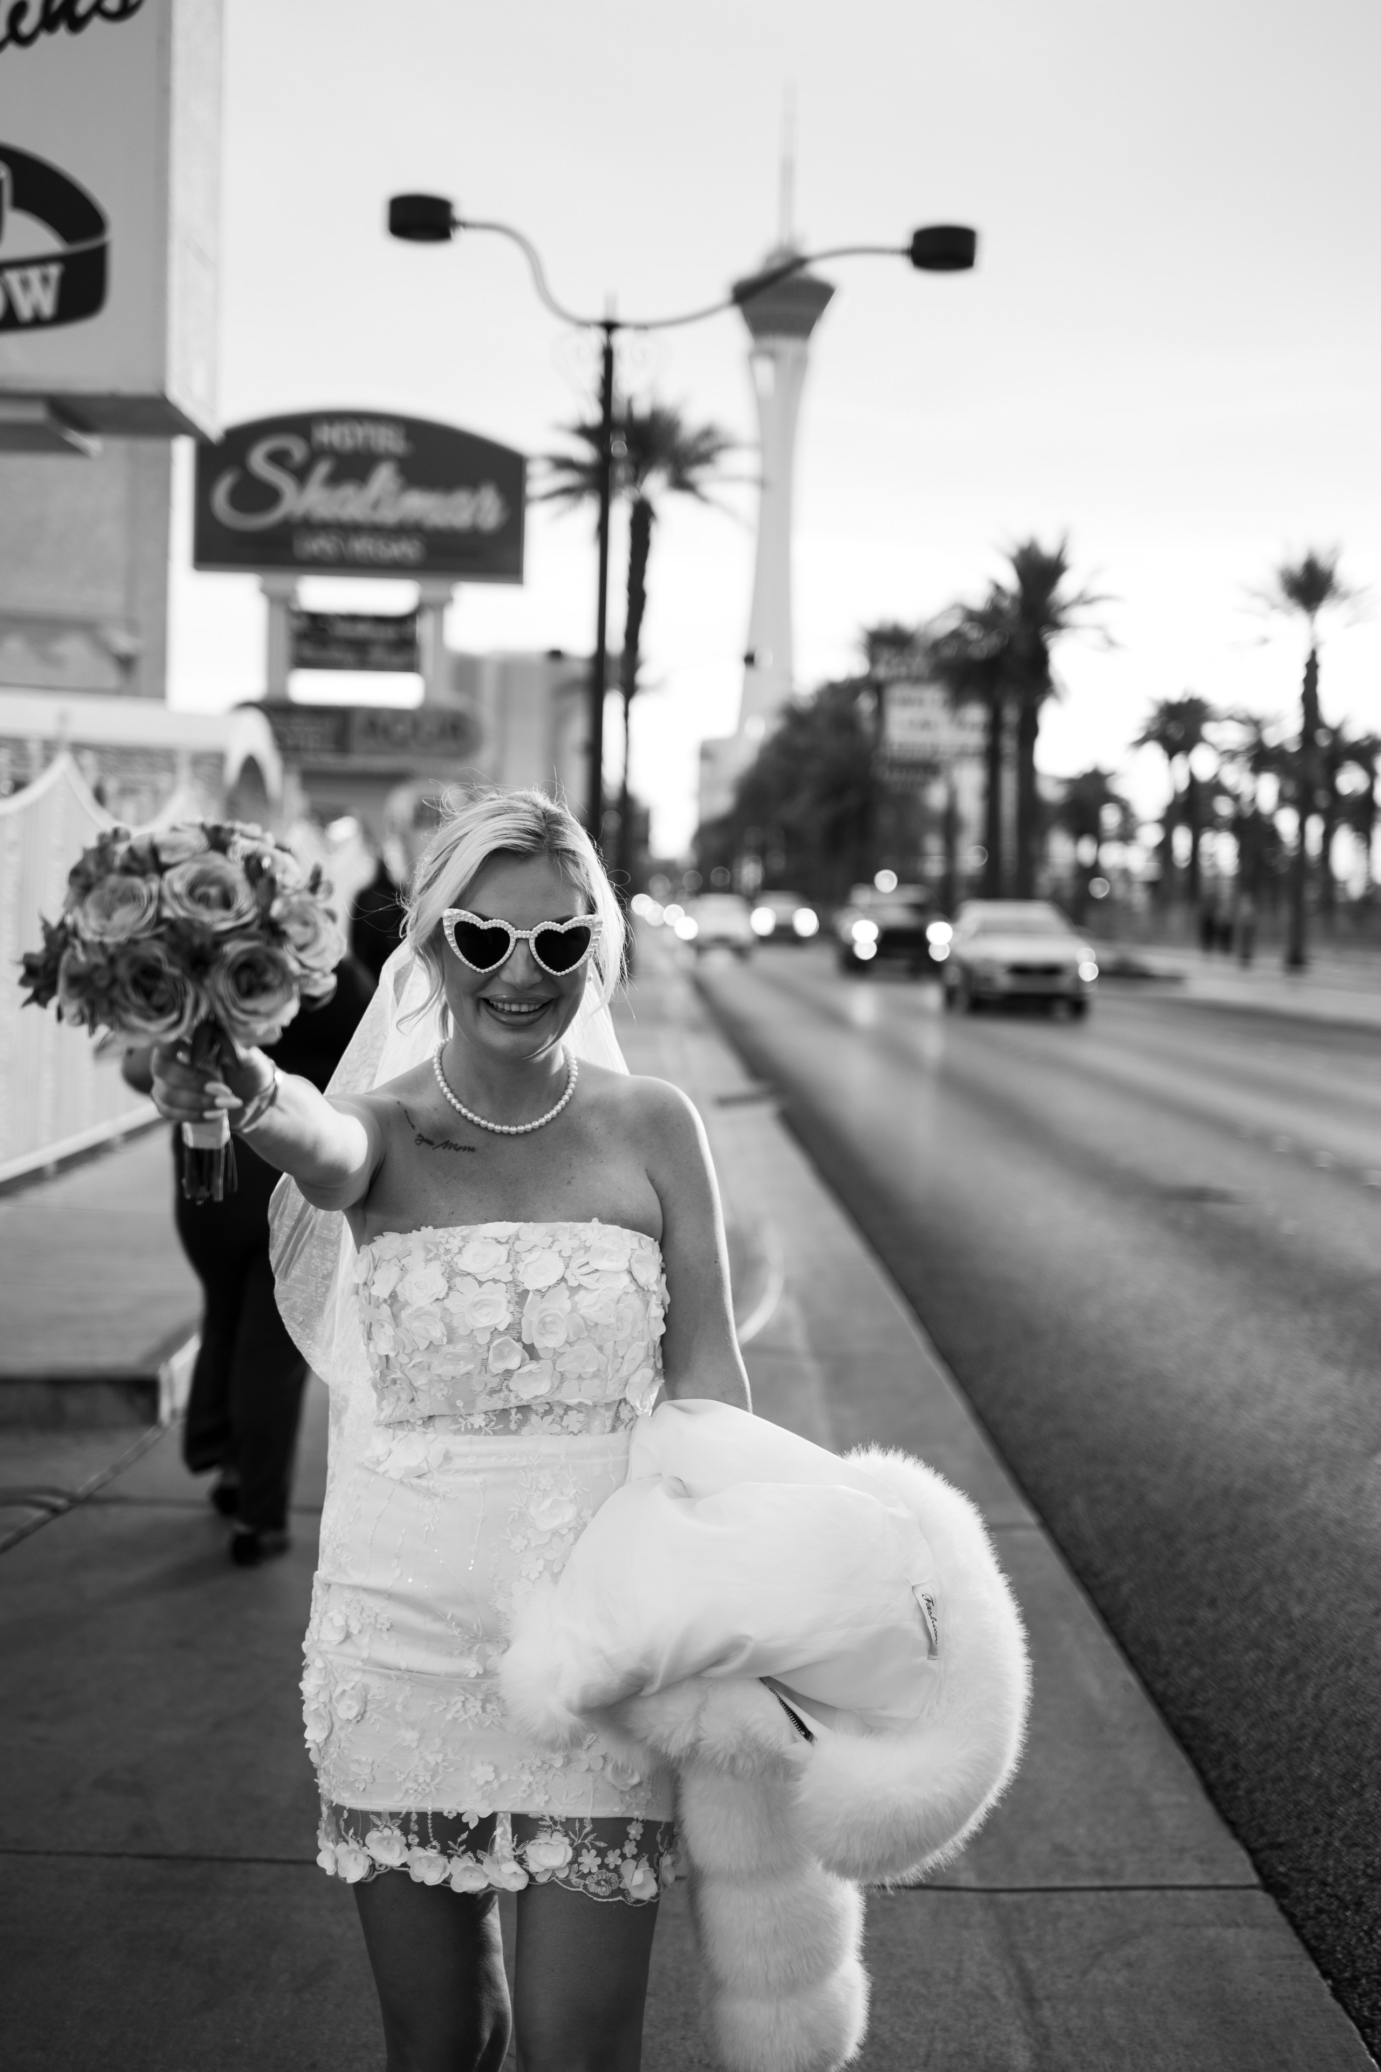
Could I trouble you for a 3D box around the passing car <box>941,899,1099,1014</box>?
[{"bbox_3d":[5.128,-1.261,37.038,1.870,1.620,4.600,2,4,-2],"label":"passing car"}]

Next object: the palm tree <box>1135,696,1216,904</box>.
[{"bbox_3d":[18.441,-8.008,86.154,3.200,9.408,3.200,2,4,-2],"label":"palm tree"}]

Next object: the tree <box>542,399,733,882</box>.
[{"bbox_3d":[-1.204,-7.609,49.593,4.300,11.977,4.300,2,4,-2],"label":"tree"}]

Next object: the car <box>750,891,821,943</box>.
[{"bbox_3d":[2.887,-3.696,72.000,1.830,1.520,4.600,2,4,-1],"label":"car"}]

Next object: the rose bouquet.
[{"bbox_3d":[-0.375,-0.016,1.700,0.235,0.275,0.235,-4,7,-1],"label":"rose bouquet"}]

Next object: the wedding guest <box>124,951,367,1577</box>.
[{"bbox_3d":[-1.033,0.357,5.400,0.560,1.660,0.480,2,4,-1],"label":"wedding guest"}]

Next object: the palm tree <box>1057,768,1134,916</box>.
[{"bbox_3d":[15.764,-7.137,90.000,3.100,6.600,3.100,2,4,-1],"label":"palm tree"}]

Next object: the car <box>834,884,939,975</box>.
[{"bbox_3d":[4.227,-2.239,49.282,2.030,1.930,5.400,2,4,-2],"label":"car"}]

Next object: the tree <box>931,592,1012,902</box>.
[{"bbox_3d":[8.935,-7.908,69.880,3.300,10.749,3.300,2,4,-2],"label":"tree"}]

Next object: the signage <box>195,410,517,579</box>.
[{"bbox_3d":[-6.528,-10.629,45.425,6.400,3.102,0.700,1,4,-6],"label":"signage"}]

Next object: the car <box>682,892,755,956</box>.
[{"bbox_3d":[0.682,-2.771,57.000,1.830,1.520,4.600,2,4,-1],"label":"car"}]

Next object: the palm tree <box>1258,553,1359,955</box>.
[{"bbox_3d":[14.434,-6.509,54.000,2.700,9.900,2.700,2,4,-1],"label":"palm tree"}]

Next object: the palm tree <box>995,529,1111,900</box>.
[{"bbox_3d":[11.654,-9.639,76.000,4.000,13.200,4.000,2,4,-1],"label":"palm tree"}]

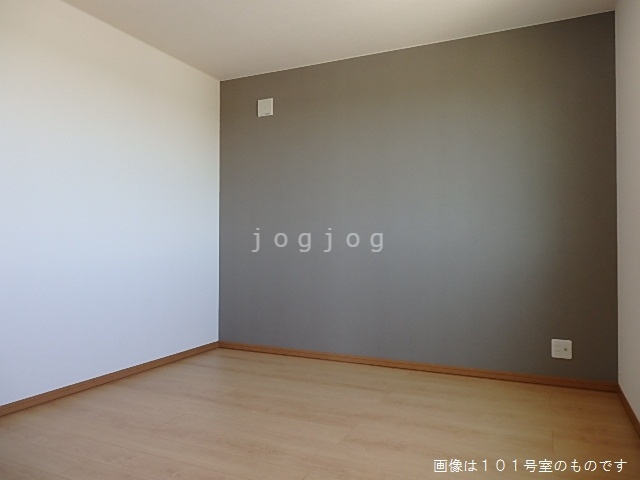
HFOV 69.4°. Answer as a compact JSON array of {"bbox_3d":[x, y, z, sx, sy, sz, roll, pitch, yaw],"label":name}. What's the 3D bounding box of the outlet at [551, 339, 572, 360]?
[{"bbox_3d":[1.575,0.709,3.011,0.117,0.121,0.010,0,-1,25],"label":"outlet"}]

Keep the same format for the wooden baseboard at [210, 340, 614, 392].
[{"bbox_3d":[0.470,0.927,3.523,3.061,0.058,0.012,0,-1,25],"label":"wooden baseboard"}]

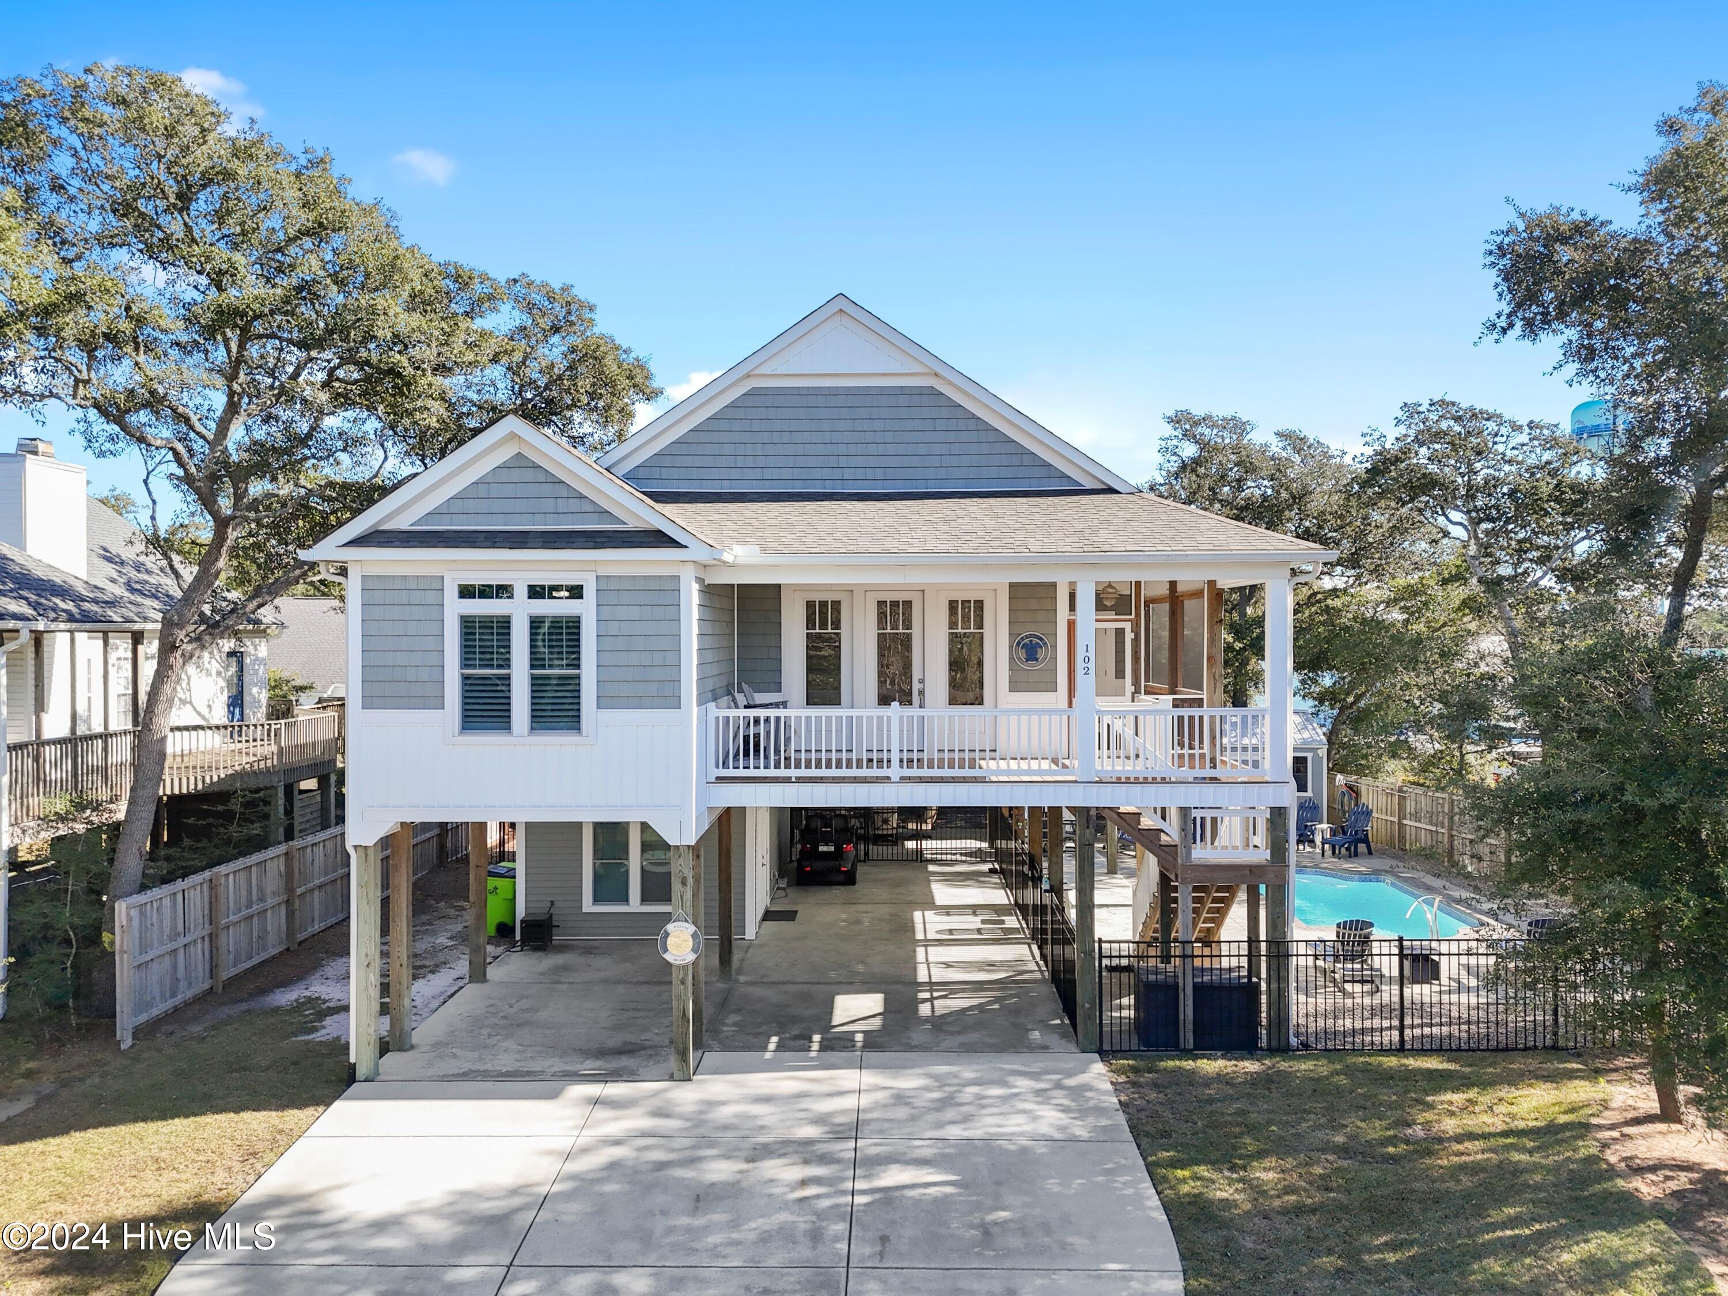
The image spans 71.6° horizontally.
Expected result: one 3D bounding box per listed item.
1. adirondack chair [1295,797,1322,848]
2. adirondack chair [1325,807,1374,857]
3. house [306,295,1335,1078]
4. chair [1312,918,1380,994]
[{"bbox_3d":[9.816,4.028,27.083,0.750,1.050,1.050,2,2,44],"label":"adirondack chair"},{"bbox_3d":[10.664,4.048,26.341,1.050,1.050,0.750,-1,2,-41],"label":"adirondack chair"},{"bbox_3d":[-0.243,-0.164,20.352,11.713,9.805,14.098,0,2,1],"label":"house"},{"bbox_3d":[6.850,4.328,17.092,0.730,1.000,0.900,-1,2,-23],"label":"chair"}]

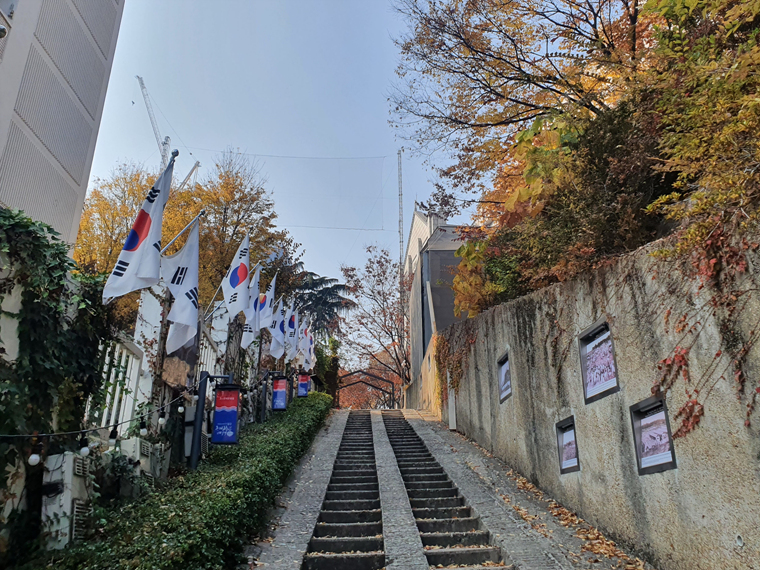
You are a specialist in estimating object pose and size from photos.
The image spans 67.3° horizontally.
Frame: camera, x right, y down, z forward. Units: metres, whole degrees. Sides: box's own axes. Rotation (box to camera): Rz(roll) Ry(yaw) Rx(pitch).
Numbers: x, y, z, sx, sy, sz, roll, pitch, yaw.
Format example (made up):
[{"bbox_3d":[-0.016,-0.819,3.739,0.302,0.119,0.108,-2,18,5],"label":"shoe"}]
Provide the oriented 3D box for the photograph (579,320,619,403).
[{"bbox_3d":[2.117,0.743,5.511,0.080,0.696,0.761,1,-22,-1],"label":"photograph"}]

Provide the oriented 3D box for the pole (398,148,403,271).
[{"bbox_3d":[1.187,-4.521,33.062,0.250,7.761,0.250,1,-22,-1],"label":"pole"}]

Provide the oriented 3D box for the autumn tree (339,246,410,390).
[{"bbox_3d":[-0.213,1.774,27.075,3.300,7.737,3.300,1,-22,-1],"label":"autumn tree"}]

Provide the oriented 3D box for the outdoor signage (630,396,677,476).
[{"bbox_3d":[2.136,1.180,4.439,0.080,0.530,0.580,1,-22,-1],"label":"outdoor signage"}]

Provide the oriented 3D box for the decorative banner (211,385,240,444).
[{"bbox_3d":[-1.814,1.520,6.702,0.330,0.683,0.130,1,-22,-1],"label":"decorative banner"}]

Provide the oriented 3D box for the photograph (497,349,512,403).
[{"bbox_3d":[2.027,1.500,9.164,0.080,0.687,0.789,1,-22,-1],"label":"photograph"}]

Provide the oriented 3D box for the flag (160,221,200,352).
[{"bbox_3d":[-2.196,-0.011,6.313,0.420,1.514,0.180,18,-27,-37],"label":"flag"}]

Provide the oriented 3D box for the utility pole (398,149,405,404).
[{"bbox_3d":[1.253,-1.046,33.266,0.270,16.125,0.270,1,-22,-1],"label":"utility pole"}]

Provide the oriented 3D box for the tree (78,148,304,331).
[{"bbox_3d":[-5.463,-0.600,16.114,5.200,7.023,4.800,1,-22,-1],"label":"tree"}]

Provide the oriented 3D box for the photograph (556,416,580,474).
[{"bbox_3d":[2.087,1.774,6.282,0.080,0.554,0.602,1,-22,-1],"label":"photograph"}]

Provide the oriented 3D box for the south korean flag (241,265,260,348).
[{"bbox_3d":[-2.225,0.366,9.808,0.420,1.466,0.180,18,-27,-37],"label":"south korean flag"}]

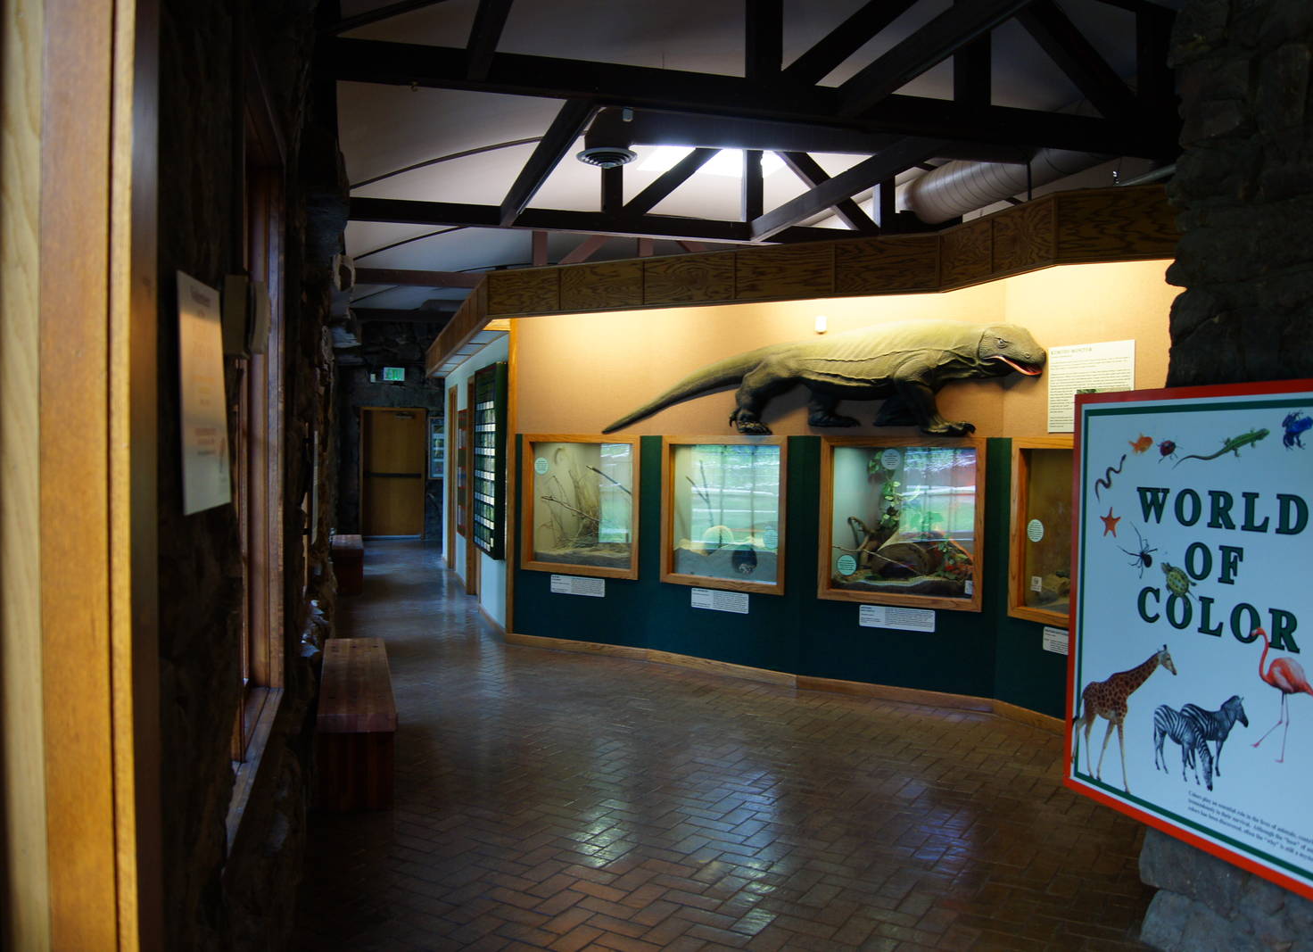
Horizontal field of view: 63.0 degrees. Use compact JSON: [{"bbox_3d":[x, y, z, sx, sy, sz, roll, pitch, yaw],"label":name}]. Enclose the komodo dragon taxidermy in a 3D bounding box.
[{"bbox_3d":[0.886,-0.589,6.735,3.072,0.665,0.520,2,2,35],"label":"komodo dragon taxidermy"}]

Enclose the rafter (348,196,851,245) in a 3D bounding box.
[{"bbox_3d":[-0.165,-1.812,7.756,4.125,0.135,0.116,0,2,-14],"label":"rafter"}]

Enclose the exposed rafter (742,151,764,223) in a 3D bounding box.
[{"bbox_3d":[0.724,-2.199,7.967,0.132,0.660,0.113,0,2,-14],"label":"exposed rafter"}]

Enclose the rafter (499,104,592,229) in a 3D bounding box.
[{"bbox_3d":[-0.684,-1.762,6.084,0.090,0.135,2.866,0,2,-14],"label":"rafter"}]

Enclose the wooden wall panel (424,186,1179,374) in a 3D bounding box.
[{"bbox_3d":[-1.119,-1.316,9.140,1.835,0.335,11.378,0,2,-29],"label":"wooden wall panel"}]

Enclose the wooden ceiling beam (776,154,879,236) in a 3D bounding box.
[{"bbox_3d":[1.247,-2.224,8.106,1.058,0.096,0.113,42,-8,-12],"label":"wooden ceiling beam"}]

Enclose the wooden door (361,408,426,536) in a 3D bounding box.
[{"bbox_3d":[-4.240,-0.043,17.282,1.030,2.090,0.100,0,2,-14],"label":"wooden door"}]

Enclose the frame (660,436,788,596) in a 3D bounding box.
[{"bbox_3d":[0.472,0.255,7.442,1.065,1.056,0.080,2,2,40],"label":"frame"}]

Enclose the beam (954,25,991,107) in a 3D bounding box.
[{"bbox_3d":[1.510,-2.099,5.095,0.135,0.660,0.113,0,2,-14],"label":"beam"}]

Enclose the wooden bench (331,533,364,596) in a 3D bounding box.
[{"bbox_3d":[-3.448,0.956,11.940,0.345,0.445,1.740,0,2,-16],"label":"wooden bench"}]

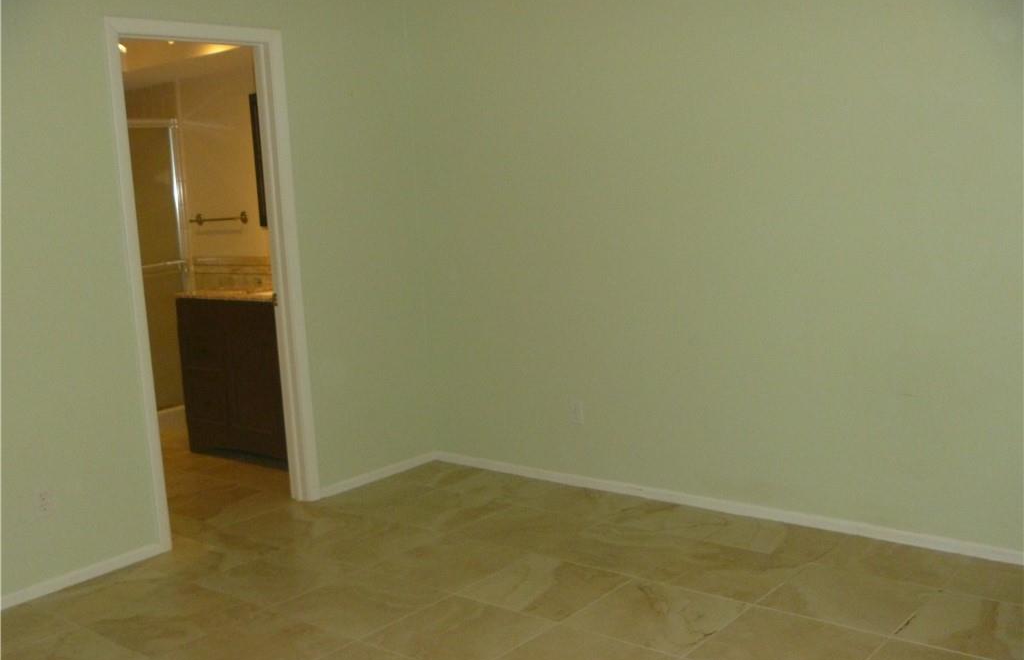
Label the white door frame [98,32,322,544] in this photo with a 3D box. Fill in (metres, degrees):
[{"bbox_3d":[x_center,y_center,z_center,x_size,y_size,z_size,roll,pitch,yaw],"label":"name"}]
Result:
[{"bbox_3d":[-1.269,-0.200,4.417,0.135,2.125,0.828,4,10,40],"label":"white door frame"}]

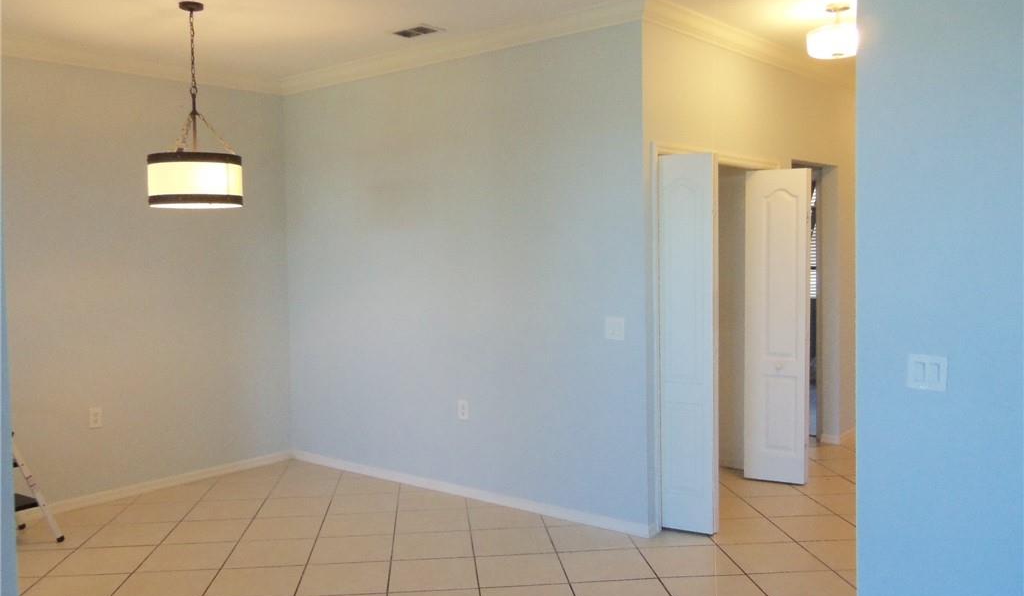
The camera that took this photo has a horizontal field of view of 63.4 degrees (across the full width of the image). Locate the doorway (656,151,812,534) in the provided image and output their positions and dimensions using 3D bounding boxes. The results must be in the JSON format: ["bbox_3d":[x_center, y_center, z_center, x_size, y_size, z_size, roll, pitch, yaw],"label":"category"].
[{"bbox_3d":[1.377,0.214,5.006,0.300,2.030,1.500,1,3,40],"label":"doorway"}]

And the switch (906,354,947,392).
[{"bbox_3d":[1.424,0.259,2.840,0.117,0.117,0.012,1,3,41],"label":"switch"}]

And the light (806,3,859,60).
[{"bbox_3d":[1.731,-1.418,4.400,0.325,0.290,0.325,-1,3,0],"label":"light"}]

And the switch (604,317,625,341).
[{"bbox_3d":[0.556,0.168,4.470,0.117,0.118,0.012,1,3,40],"label":"switch"}]

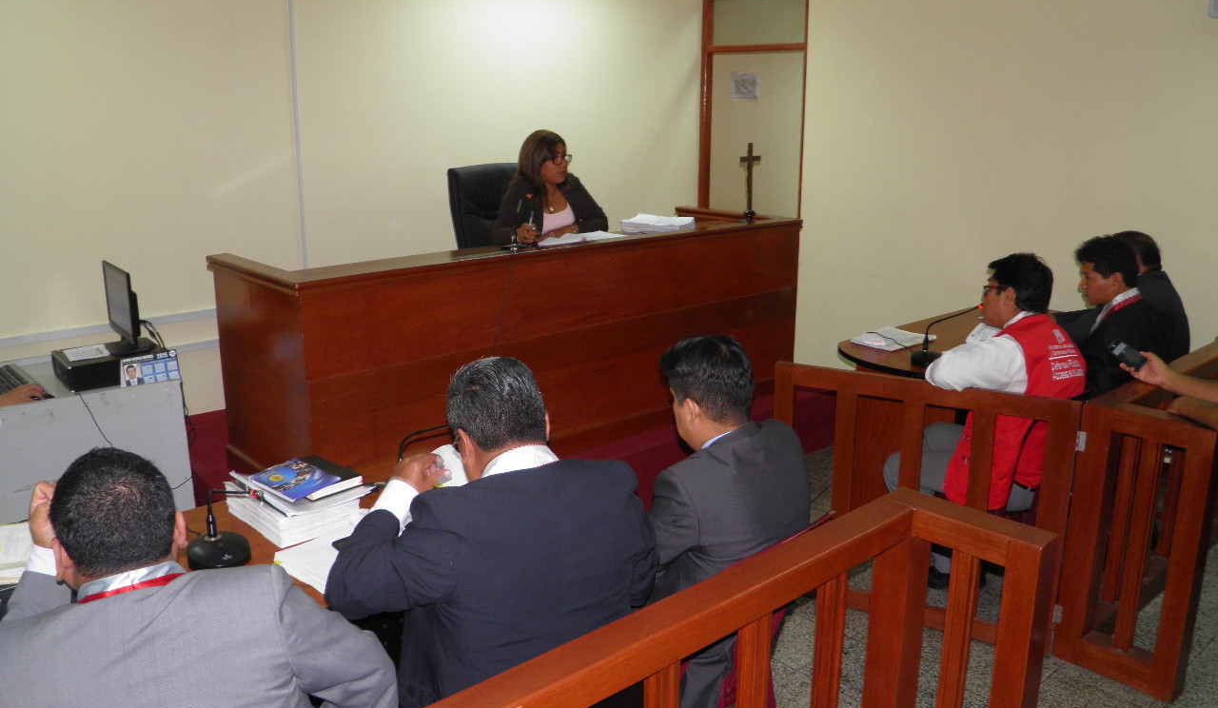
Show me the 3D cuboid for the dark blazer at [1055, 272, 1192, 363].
[{"bbox_3d":[2.323,-0.062,4.429,0.520,0.660,0.540,13,19,42],"label":"dark blazer"}]

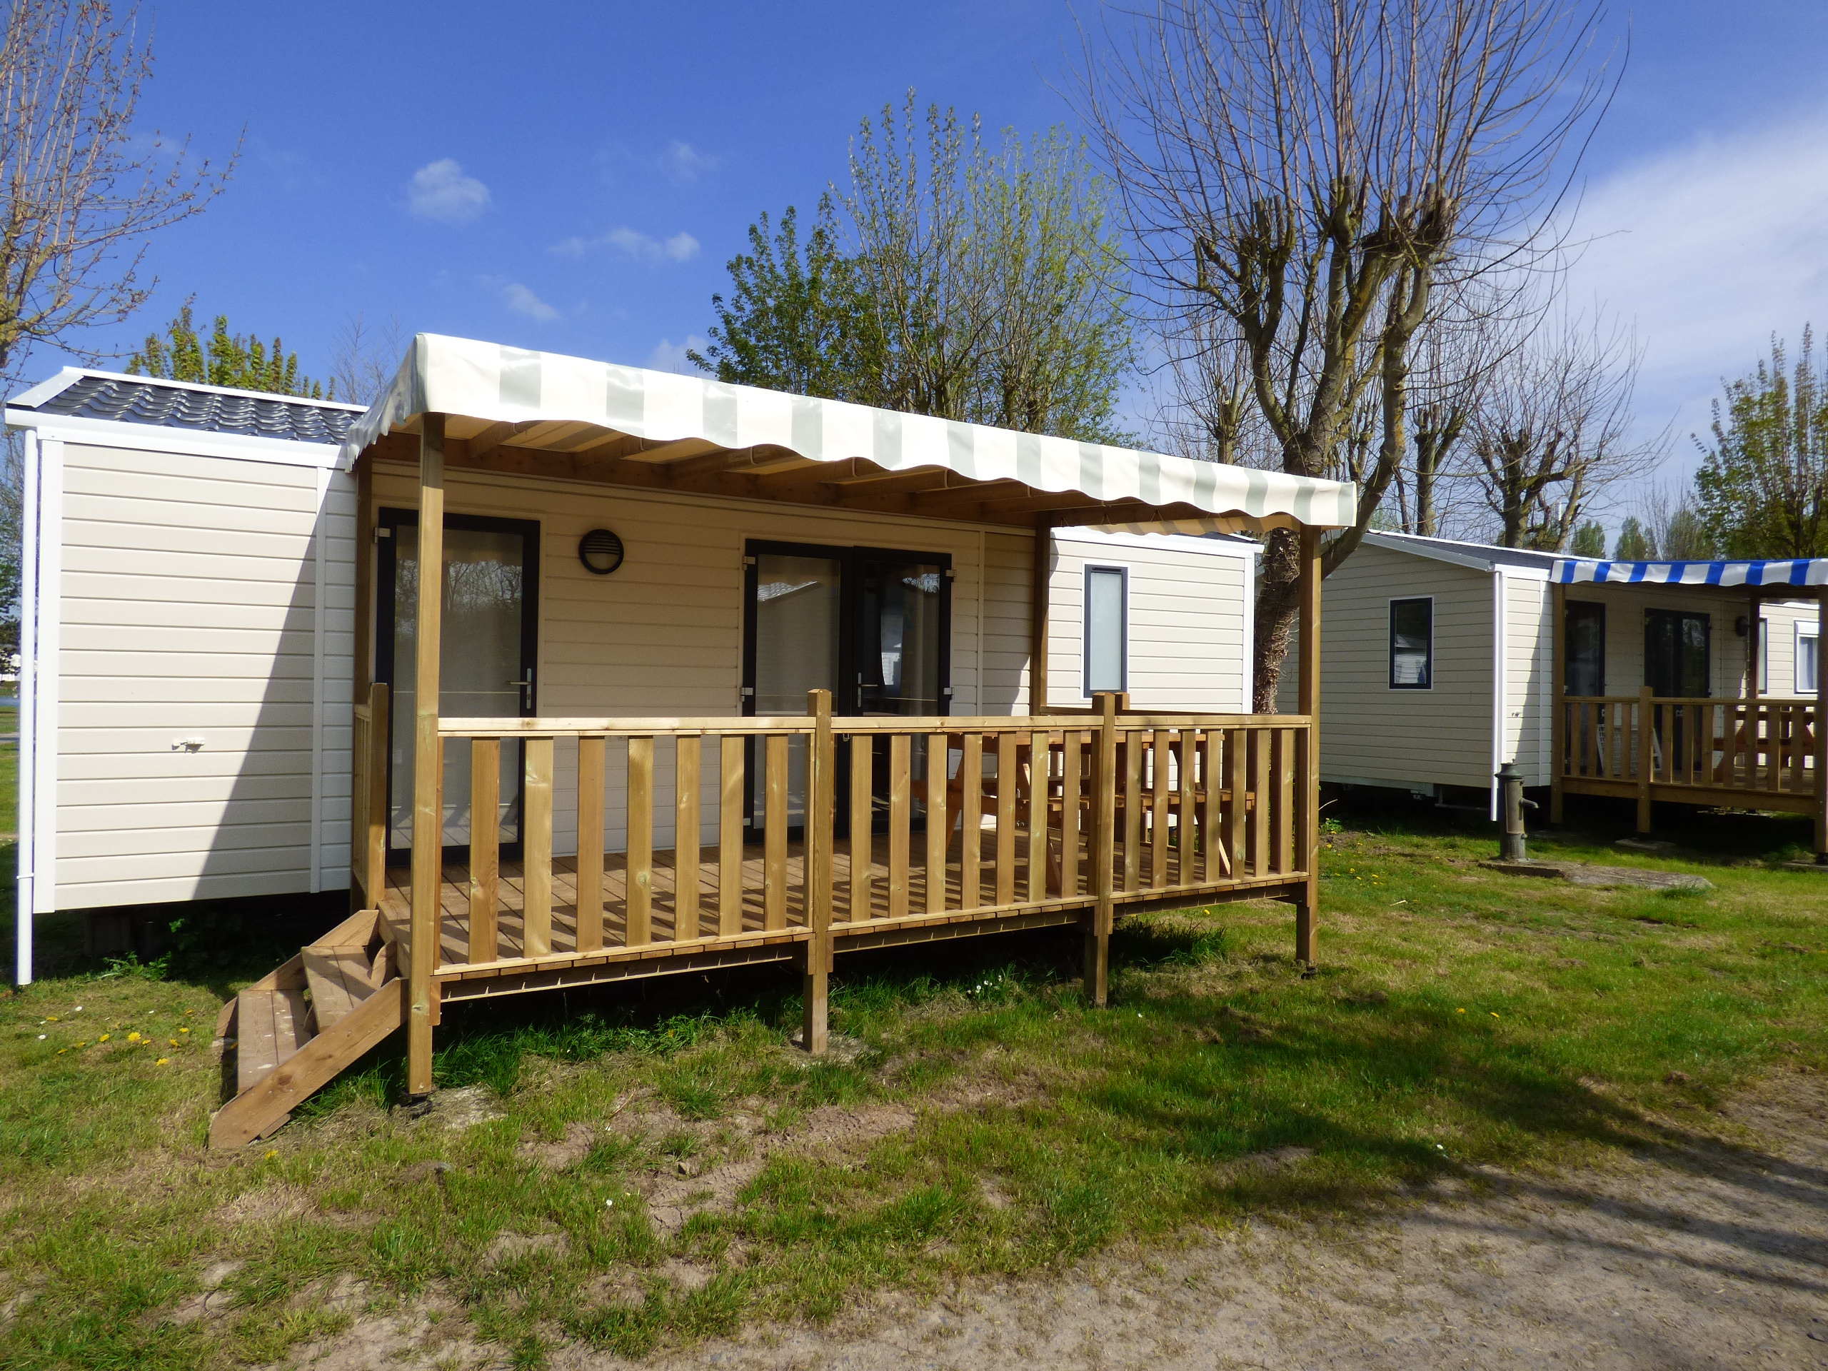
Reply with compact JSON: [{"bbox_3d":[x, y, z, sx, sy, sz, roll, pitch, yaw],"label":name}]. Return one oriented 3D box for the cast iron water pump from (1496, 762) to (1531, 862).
[{"bbox_3d":[5.505,1.141,9.625,0.250,0.920,0.350,1,0,-34],"label":"cast iron water pump"}]

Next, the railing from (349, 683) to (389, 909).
[{"bbox_3d":[-2.769,0.535,5.375,0.070,1.062,1.178,1,-1,-30],"label":"railing"}]

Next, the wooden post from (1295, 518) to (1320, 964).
[{"bbox_3d":[2.270,0.304,6.057,0.070,2.522,0.070,1,-1,-30],"label":"wooden post"}]

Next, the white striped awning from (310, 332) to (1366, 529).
[{"bbox_3d":[-0.273,-1.170,6.030,5.043,0.550,2.726,1,-1,-30],"label":"white striped awning"}]

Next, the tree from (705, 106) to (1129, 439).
[{"bbox_3d":[0.000,-4.000,17.000,6.900,10.900,6.600,1,-1,0],"label":"tree"}]

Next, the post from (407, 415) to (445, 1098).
[{"bbox_3d":[-1.713,0.191,3.708,0.070,2.438,0.070,1,-1,-30],"label":"post"}]

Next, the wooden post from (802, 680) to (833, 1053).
[{"bbox_3d":[-0.407,0.783,4.475,0.070,1.523,0.070,1,-1,-30],"label":"wooden post"}]

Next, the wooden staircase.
[{"bbox_3d":[-2.369,1.255,4.132,0.570,0.499,1.331,1,-1,-30],"label":"wooden staircase"}]

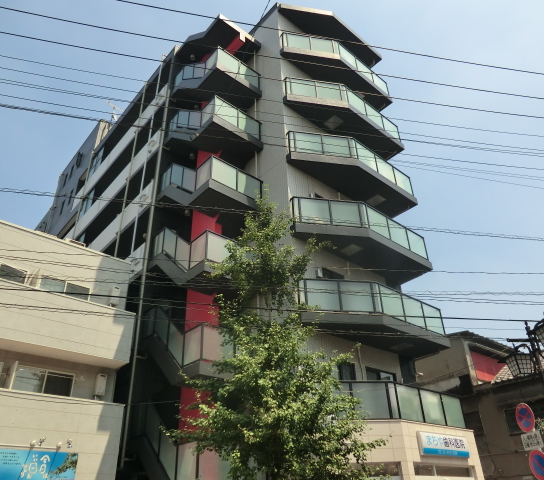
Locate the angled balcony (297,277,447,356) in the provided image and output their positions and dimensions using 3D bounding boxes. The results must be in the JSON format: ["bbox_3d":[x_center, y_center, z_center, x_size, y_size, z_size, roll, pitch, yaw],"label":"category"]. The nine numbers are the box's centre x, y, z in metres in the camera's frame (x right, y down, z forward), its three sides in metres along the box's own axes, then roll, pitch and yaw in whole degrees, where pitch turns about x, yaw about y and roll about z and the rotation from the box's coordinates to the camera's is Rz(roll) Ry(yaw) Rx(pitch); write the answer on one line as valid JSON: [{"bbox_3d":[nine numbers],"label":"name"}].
[{"bbox_3d":[3.232,2.358,13.638,5.672,1.311,1.499,23,-39,-35],"label":"angled balcony"}]

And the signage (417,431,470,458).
[{"bbox_3d":[4.624,5.504,11.865,2.303,0.547,0.120,23,-39,-35],"label":"signage"}]

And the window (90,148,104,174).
[{"bbox_3d":[-10.551,-4.600,26.752,0.120,1.470,1.850,23,-39,-35],"label":"window"}]

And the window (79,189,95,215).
[{"bbox_3d":[-10.415,-1.869,24.913,0.120,1.482,2.138,23,-39,-35],"label":"window"}]

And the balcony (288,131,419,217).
[{"bbox_3d":[3.129,-2.554,16.862,5.720,1.320,1.590,23,-39,-35],"label":"balcony"}]

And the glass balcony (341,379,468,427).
[{"bbox_3d":[3.356,4.649,12.240,5.444,0.983,1.425,23,-39,-35],"label":"glass balcony"}]

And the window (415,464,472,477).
[{"bbox_3d":[4.619,6.143,11.836,2.880,0.300,0.120,23,-39,-35],"label":"window"}]

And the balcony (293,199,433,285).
[{"bbox_3d":[3.209,-0.067,15.371,5.720,1.320,1.590,23,-39,-35],"label":"balcony"}]

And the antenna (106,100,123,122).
[{"bbox_3d":[-10.668,-8.476,30.040,1.311,1.453,0.712,23,-39,-35],"label":"antenna"}]

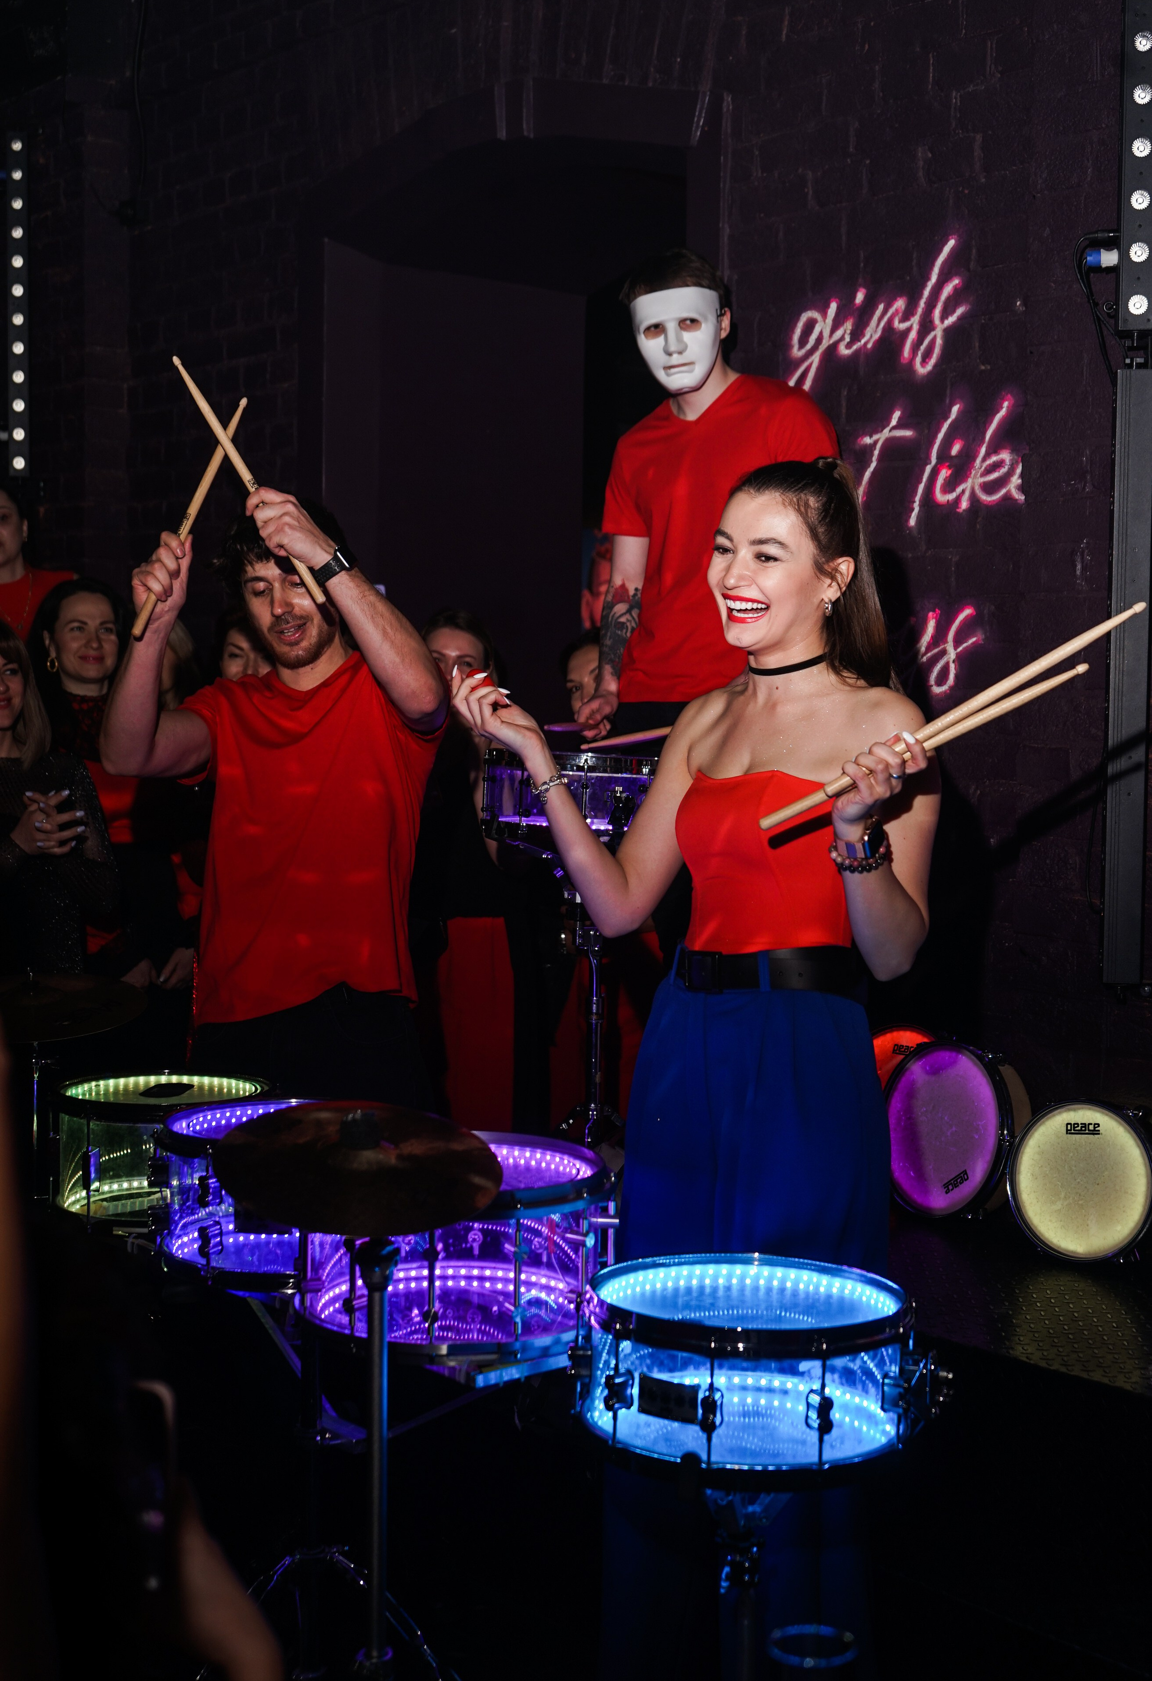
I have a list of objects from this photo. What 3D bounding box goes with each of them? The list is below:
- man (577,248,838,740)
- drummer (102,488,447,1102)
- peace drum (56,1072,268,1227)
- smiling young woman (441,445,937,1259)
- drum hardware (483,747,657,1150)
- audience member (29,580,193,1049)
[{"bbox_3d":[0.228,-0.235,4.207,0.520,1.820,0.400,2,4,27],"label":"man"},{"bbox_3d":[-0.466,0.270,3.460,0.570,1.665,0.480,0,4,-5],"label":"drummer"},{"bbox_3d":[-0.616,0.466,3.306,0.330,0.190,0.330,0,4,-9],"label":"peace drum"},{"bbox_3d":[0.162,0.319,2.910,0.620,1.651,0.420,3,5,38],"label":"smiling young woman"},{"bbox_3d":[0.022,0.260,3.920,0.420,0.866,0.420,1,4,0],"label":"drum hardware"},{"bbox_3d":[-0.978,0.232,4.700,0.460,1.572,0.320,-1,4,-18],"label":"audience member"}]

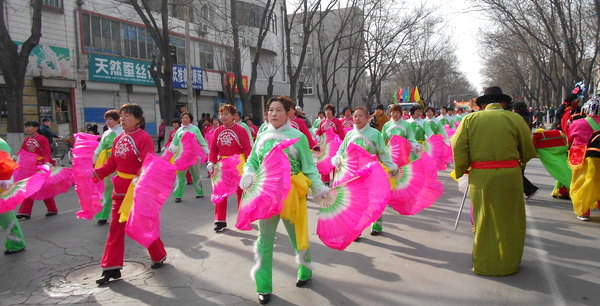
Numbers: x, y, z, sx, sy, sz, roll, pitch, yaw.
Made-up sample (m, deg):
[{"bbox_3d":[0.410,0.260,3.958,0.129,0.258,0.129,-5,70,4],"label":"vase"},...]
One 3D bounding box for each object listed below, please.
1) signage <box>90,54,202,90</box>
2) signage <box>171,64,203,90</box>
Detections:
[{"bbox_3d":[-8.321,-4.475,25.701,0.150,1.357,9.145,0,5,23],"label":"signage"},{"bbox_3d":[-7.164,-4.728,28.400,0.150,1.401,3.314,0,5,23],"label":"signage"}]

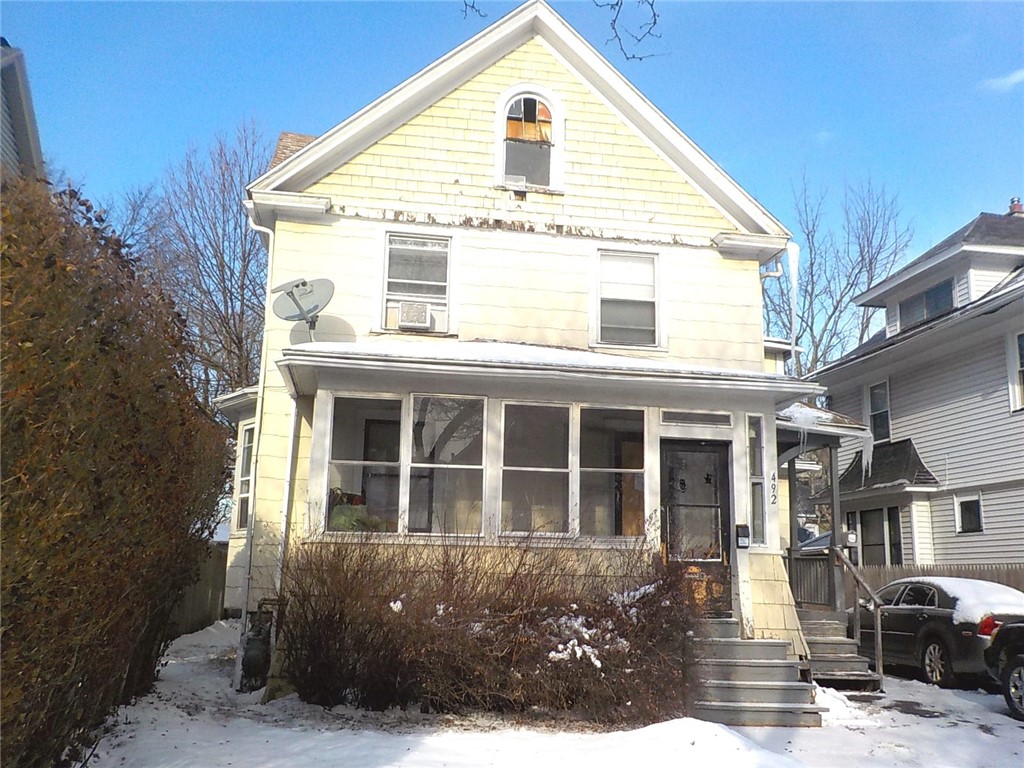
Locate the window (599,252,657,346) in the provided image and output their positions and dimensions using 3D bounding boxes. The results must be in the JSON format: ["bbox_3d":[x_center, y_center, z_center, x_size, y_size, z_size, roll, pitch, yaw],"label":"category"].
[{"bbox_3d":[1.666,-1.220,12.786,0.867,1.363,0.100,3,-12,-8],"label":"window"}]

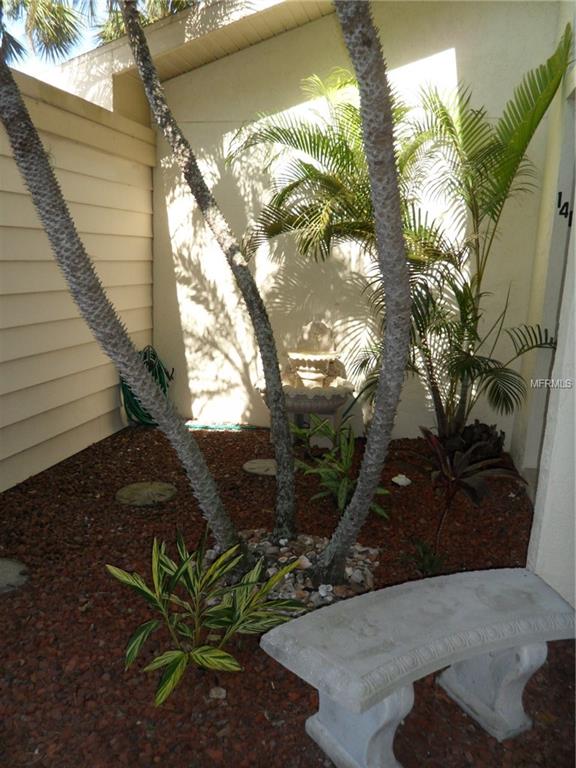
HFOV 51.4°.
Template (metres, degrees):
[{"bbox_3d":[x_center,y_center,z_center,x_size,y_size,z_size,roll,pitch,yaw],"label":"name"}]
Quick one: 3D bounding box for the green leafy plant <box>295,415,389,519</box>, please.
[{"bbox_3d":[0.385,0.504,3.947,0.600,0.530,0.580,5,12,14],"label":"green leafy plant"}]

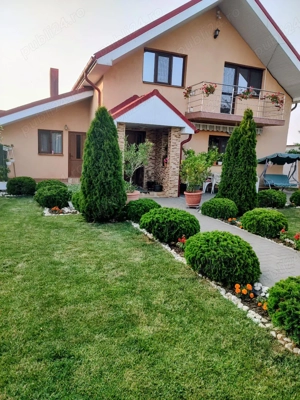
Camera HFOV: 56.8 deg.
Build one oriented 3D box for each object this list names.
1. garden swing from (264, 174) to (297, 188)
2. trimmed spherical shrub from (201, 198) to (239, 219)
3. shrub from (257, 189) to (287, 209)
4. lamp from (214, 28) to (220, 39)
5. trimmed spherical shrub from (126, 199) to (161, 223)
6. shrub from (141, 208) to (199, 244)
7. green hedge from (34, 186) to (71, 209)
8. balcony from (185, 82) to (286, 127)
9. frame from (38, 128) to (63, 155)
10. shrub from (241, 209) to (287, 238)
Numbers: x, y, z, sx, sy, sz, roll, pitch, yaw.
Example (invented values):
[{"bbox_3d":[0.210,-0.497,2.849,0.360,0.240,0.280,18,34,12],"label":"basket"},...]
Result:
[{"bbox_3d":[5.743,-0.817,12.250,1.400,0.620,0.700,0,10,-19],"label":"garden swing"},{"bbox_3d":[1.792,0.219,7.154,0.937,0.481,0.937,0,10,-19],"label":"trimmed spherical shrub"},{"bbox_3d":[4.024,-0.055,9.246,0.946,0.571,0.946,0,10,-19],"label":"shrub"},{"bbox_3d":[2.746,-6.805,11.353,0.170,0.360,0.210,-1,11,-19],"label":"lamp"},{"bbox_3d":[-0.152,0.229,6.107,0.800,0.520,0.800,3,10,-1],"label":"trimmed spherical shrub"},{"bbox_3d":[0.367,0.441,5.024,1.079,0.580,1.079,0,10,-19],"label":"shrub"},{"bbox_3d":[-2.561,-0.079,7.352,0.925,0.598,0.925,0,10,-19],"label":"green hedge"},{"bbox_3d":[3.635,-3.893,11.672,4.080,1.300,1.300,-1,11,-19],"label":"balcony"},{"bbox_3d":[-4.322,-2.516,12.069,1.009,1.068,0.120,0,10,-19],"label":"frame"},{"bbox_3d":[2.258,0.456,5.472,0.850,0.560,0.850,-1,11,-19],"label":"shrub"}]

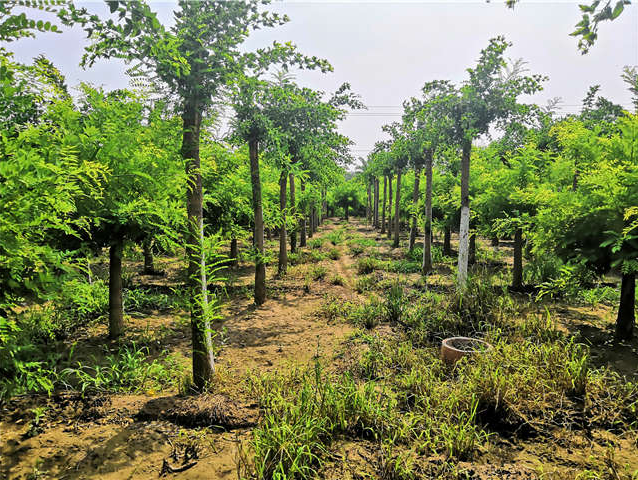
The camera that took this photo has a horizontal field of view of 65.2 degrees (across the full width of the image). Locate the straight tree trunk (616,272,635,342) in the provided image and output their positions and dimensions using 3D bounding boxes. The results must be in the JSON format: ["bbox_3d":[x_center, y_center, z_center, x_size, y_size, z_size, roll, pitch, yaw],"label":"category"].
[{"bbox_3d":[3.339,0.683,5.424,0.160,0.771,0.160,2,5,32],"label":"straight tree trunk"}]

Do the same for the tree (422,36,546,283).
[{"bbox_3d":[2.555,-1.114,7.790,1.874,3.976,2.000,0,5,0],"label":"tree"}]

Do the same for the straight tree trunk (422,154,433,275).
[{"bbox_3d":[2.200,-0.508,9.984,0.165,2.378,0.165,1,5,12],"label":"straight tree trunk"}]

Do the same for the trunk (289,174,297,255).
[{"bbox_3d":[-0.737,-0.795,14.149,0.140,2.324,0.140,-1,5,-3],"label":"trunk"}]

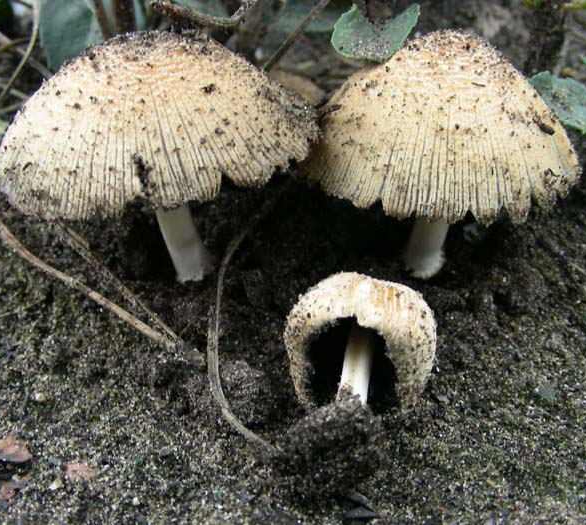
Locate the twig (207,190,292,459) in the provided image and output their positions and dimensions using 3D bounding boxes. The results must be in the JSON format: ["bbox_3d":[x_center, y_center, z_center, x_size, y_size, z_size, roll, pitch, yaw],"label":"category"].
[{"bbox_3d":[-0.009,0.006,0.173,0.016,0.010,0.105,0,30,0],"label":"twig"}]

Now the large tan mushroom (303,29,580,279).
[{"bbox_3d":[0.035,-0.023,0.176,0.058,0.058,0.058,0,30,0],"label":"large tan mushroom"}]

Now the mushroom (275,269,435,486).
[{"bbox_3d":[0.010,0.018,0.132,0.028,0.034,0.028,0,30,0],"label":"mushroom"}]

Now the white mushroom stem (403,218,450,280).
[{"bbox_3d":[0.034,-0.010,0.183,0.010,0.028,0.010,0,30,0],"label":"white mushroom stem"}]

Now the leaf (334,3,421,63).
[{"bbox_3d":[0.020,-0.056,0.187,0.021,0.005,0.018,0,65,0],"label":"leaf"}]

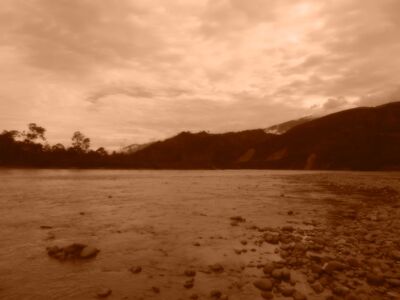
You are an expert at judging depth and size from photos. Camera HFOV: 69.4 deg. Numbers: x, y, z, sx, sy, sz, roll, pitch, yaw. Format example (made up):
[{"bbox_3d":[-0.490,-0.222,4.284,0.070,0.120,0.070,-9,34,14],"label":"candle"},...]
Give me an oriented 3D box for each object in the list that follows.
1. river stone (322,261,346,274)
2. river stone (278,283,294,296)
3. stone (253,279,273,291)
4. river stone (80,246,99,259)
[{"bbox_3d":[1.578,1.379,3.390,0.282,0.159,0.211,-1,-4,25],"label":"river stone"},{"bbox_3d":[0.866,1.397,2.894,0.160,0.141,0.136,-1,-3,16],"label":"river stone"},{"bbox_3d":[0.658,1.416,3.041,0.210,0.119,0.168,0,-3,12],"label":"stone"},{"bbox_3d":[-1.540,1.442,4.064,0.281,0.164,0.225,1,-3,-20],"label":"river stone"}]

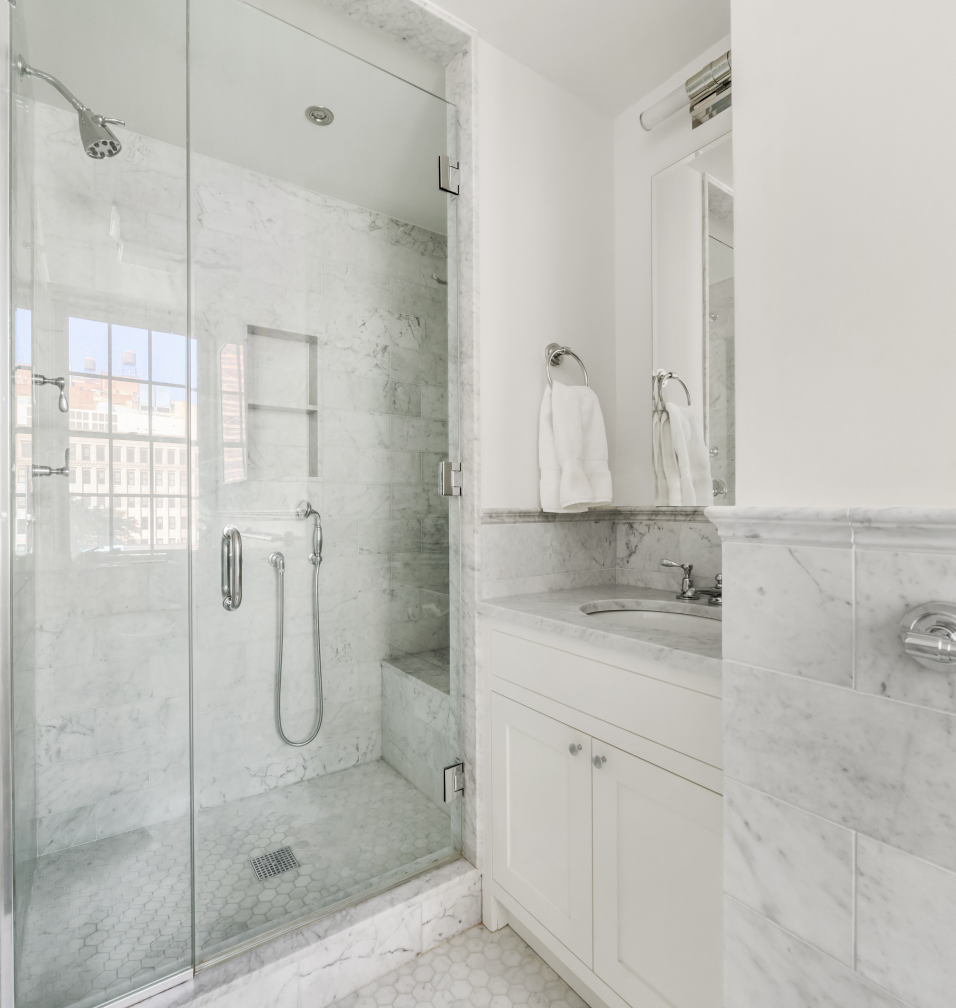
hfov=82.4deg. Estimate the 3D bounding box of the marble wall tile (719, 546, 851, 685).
[{"bbox_3d":[0.373,0.128,0.660,0.012,0.152,0.149,0,0,-36],"label":"marble wall tile"}]

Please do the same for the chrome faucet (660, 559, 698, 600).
[{"bbox_3d":[0.564,0.210,1.530,0.064,0.100,0.120,0,0,-36],"label":"chrome faucet"}]

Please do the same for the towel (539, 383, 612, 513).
[{"bbox_3d":[0.279,-0.160,1.570,0.210,0.370,0.105,0,0,-36],"label":"towel"}]

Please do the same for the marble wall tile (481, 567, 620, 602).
[{"bbox_3d":[0.225,0.234,1.620,0.550,0.052,0.012,0,0,-36],"label":"marble wall tile"}]

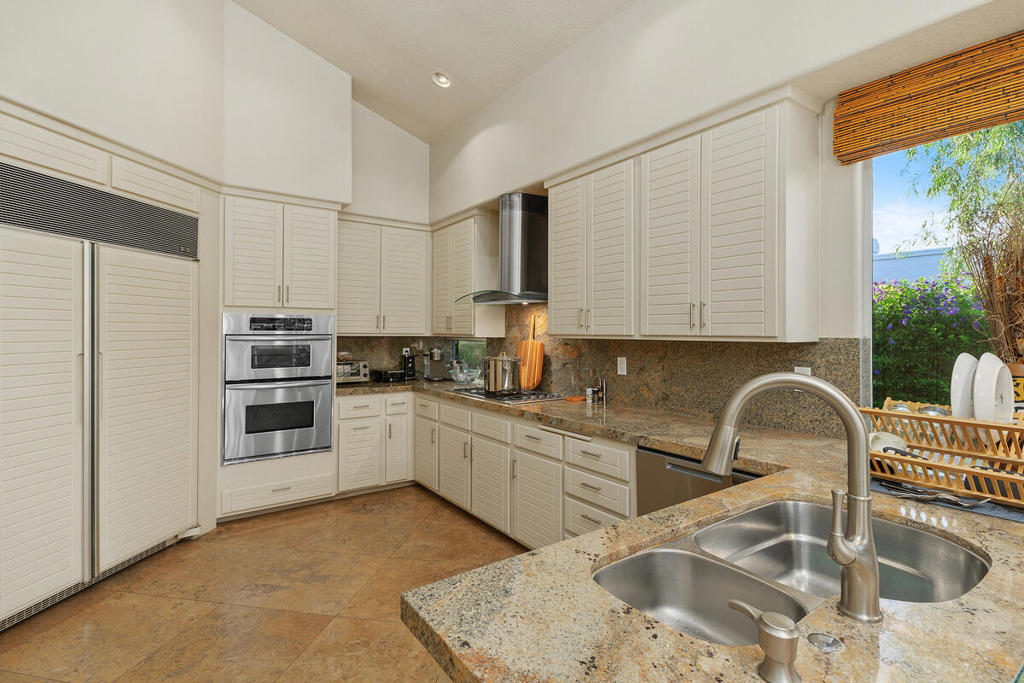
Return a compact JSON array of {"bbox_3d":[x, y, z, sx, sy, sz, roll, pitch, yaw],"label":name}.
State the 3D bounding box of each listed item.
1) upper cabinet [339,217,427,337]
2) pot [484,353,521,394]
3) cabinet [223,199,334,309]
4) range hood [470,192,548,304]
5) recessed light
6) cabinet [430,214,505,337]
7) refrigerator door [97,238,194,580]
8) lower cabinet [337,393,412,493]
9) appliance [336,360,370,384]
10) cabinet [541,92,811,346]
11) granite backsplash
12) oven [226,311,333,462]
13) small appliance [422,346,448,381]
[{"bbox_3d":[-1.223,-0.553,4.295,0.871,1.002,0.320,0,1,-33],"label":"upper cabinet"},{"bbox_3d":[-0.073,0.232,3.453,0.270,0.280,0.290,0,1,-2],"label":"pot"},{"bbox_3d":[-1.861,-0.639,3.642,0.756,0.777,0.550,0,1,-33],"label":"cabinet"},{"bbox_3d":[0.032,-0.704,3.555,0.500,0.820,0.910,0,1,-38],"label":"range hood"},{"bbox_3d":[-0.536,-2.009,3.484,0.165,0.050,0.165,13,-9,0],"label":"recessed light"},{"bbox_3d":[-0.413,-0.554,4.186,0.310,1.024,0.776,0,1,-37],"label":"cabinet"},{"bbox_3d":[-2.216,0.359,2.771,0.070,1.790,0.630,0,1,12],"label":"refrigerator door"},{"bbox_3d":[-1.328,0.850,4.147,0.650,0.800,0.600,0,1,-34],"label":"lower cabinet"},{"bbox_3d":[-1.569,0.278,4.276,0.370,0.220,0.270,0,1,-33],"label":"appliance"},{"bbox_3d":[0.848,-0.521,2.622,0.350,1.030,1.490,0,1,-38],"label":"cabinet"},{"bbox_3d":[-0.084,0.071,3.120,1.220,0.730,3.800,0,1,-38],"label":"granite backsplash"},{"bbox_3d":[-1.883,0.335,3.690,0.755,1.100,0.600,0,1,-30],"label":"oven"},{"bbox_3d":[-0.771,0.223,4.623,0.220,0.330,0.260,0,1,-7],"label":"small appliance"}]

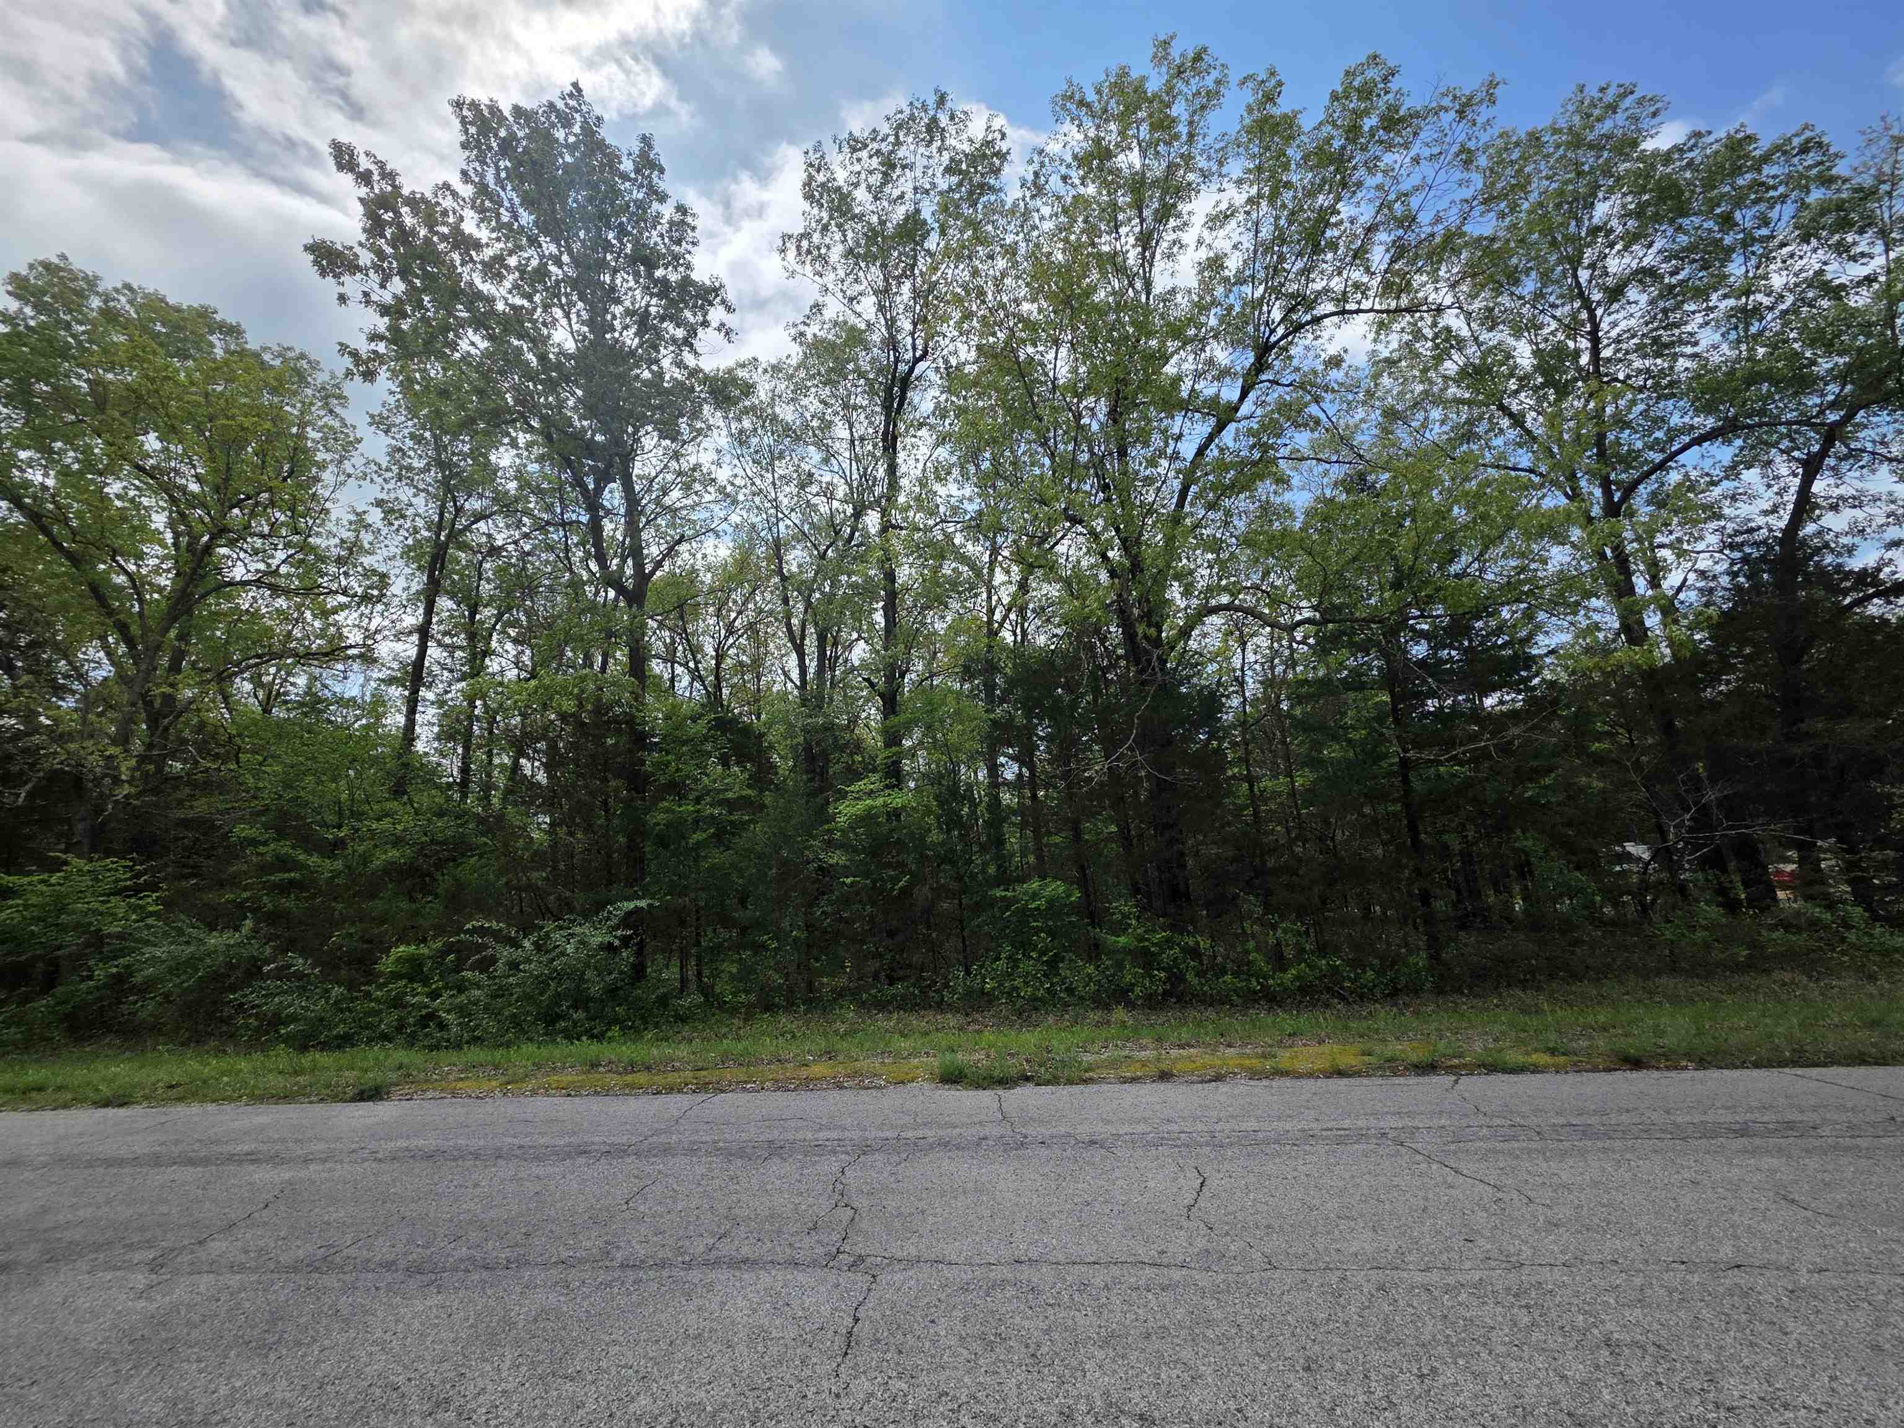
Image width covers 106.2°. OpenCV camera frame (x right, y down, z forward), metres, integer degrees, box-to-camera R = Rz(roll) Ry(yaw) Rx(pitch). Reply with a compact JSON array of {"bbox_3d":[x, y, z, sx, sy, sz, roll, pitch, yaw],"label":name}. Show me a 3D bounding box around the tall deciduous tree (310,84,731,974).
[{"bbox_3d":[-5.790,-3.115,9.871,5.500,13.200,5.300,-1,-10,0],"label":"tall deciduous tree"}]

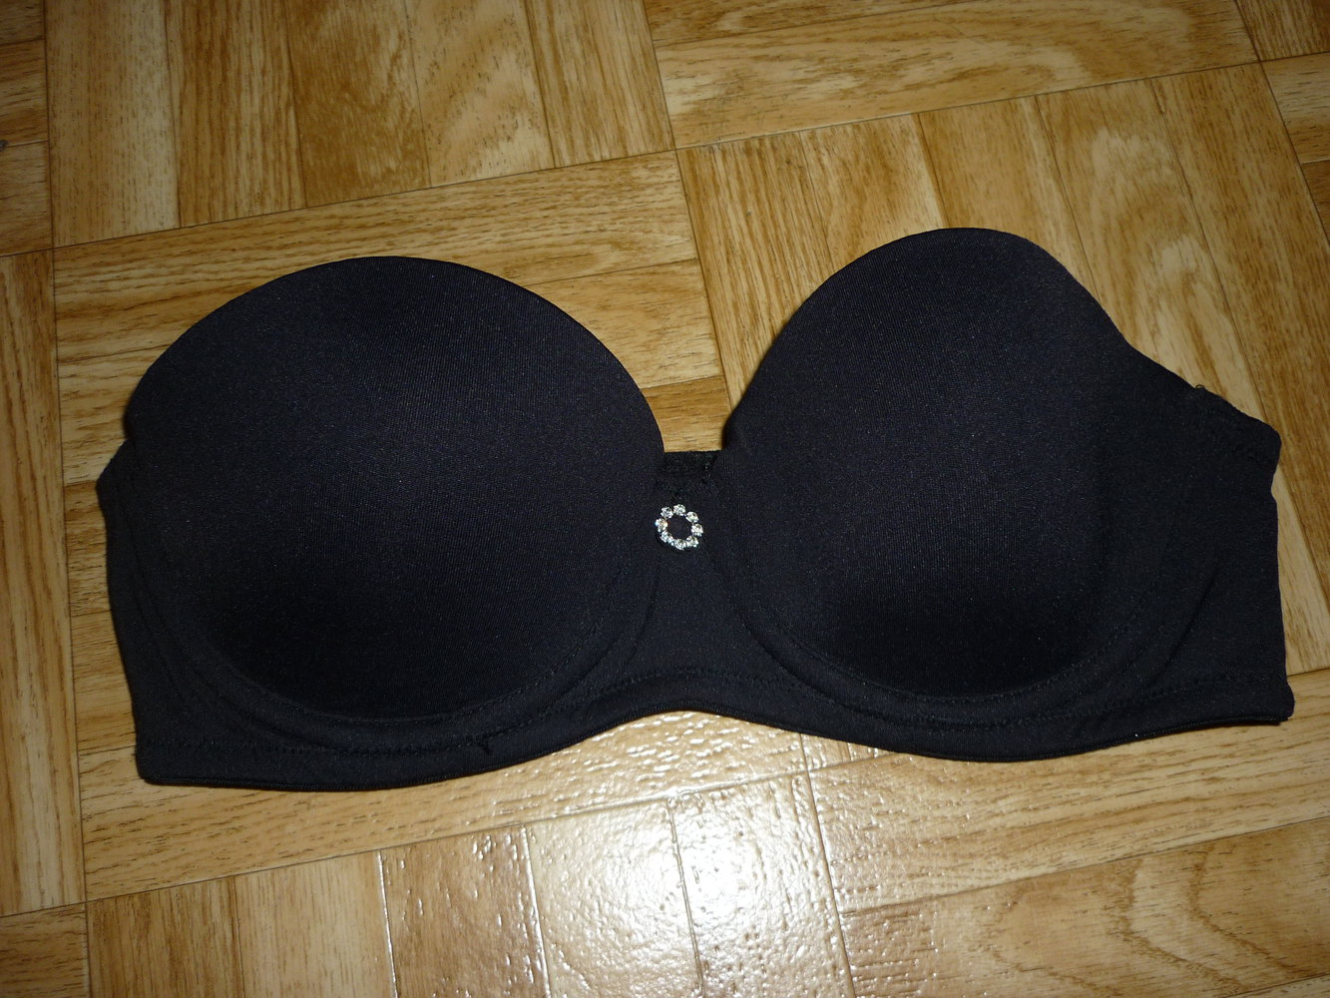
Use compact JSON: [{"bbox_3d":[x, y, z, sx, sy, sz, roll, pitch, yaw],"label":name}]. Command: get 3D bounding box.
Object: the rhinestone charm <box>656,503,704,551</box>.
[{"bbox_3d":[0.004,0.008,0.375,0.014,0.004,0.014,1,73,0],"label":"rhinestone charm"}]

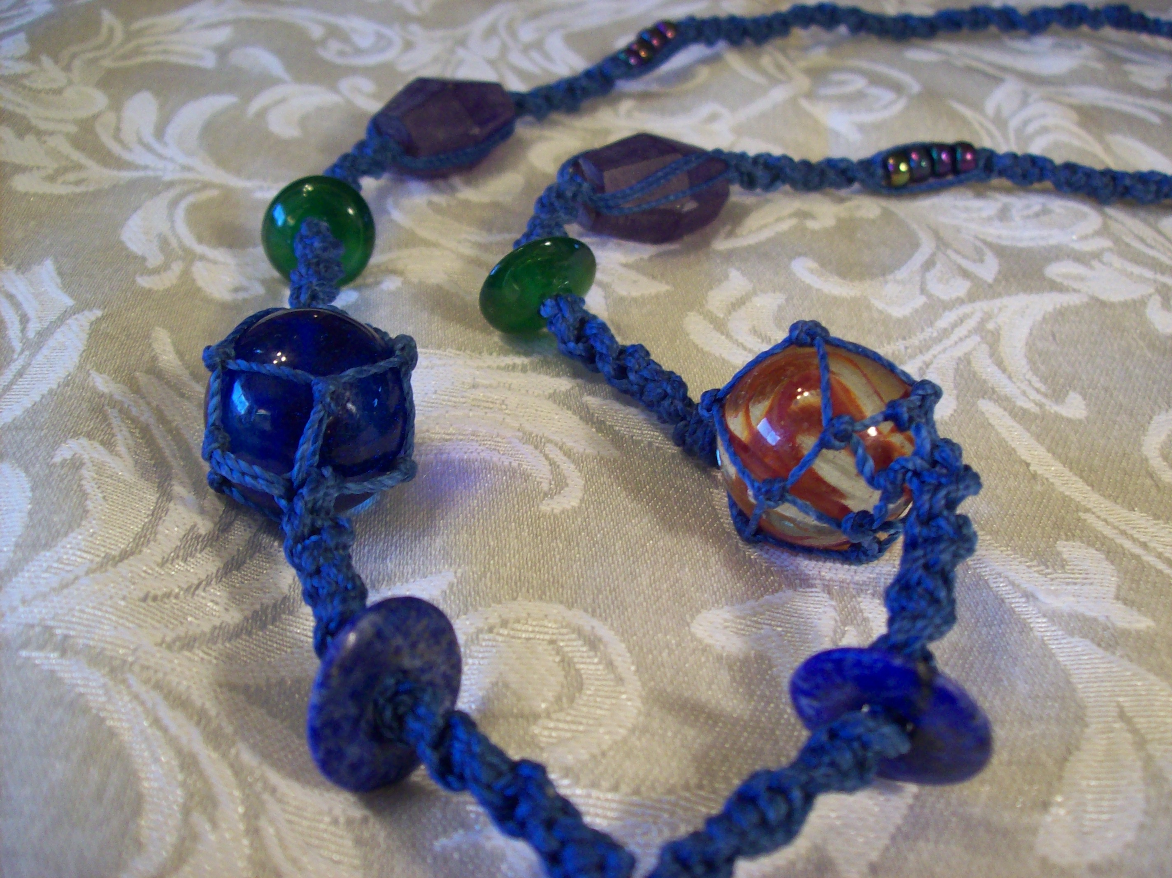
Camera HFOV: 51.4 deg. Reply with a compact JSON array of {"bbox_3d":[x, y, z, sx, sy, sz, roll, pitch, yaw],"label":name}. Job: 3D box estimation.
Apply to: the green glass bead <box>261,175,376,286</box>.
[{"bbox_3d":[-0.028,-0.022,0.129,0.012,0.012,0.006,-3,5,-12],"label":"green glass bead"}]

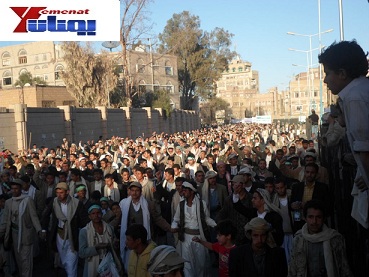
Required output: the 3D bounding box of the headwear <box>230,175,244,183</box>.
[{"bbox_3d":[0.828,0.629,9.000,0.185,0.115,0.240,1,3,37],"label":"headwear"}]

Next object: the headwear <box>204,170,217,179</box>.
[{"bbox_3d":[0.438,0.611,9.700,0.200,0.130,0.220,-2,-2,-23],"label":"headwear"}]

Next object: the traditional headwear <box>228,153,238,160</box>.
[{"bbox_3d":[1.157,0.431,13.600,0.205,0.145,0.225,-1,-3,-18],"label":"traditional headwear"}]

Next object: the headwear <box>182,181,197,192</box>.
[{"bbox_3d":[0.071,0.684,8.200,0.210,0.120,0.180,23,-14,-39],"label":"headwear"}]

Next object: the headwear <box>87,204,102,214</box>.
[{"bbox_3d":[-1.122,0.888,7.200,0.180,0.105,0.200,-1,-6,-14],"label":"headwear"}]

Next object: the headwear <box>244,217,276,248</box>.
[{"bbox_3d":[0.713,0.884,5.400,0.280,0.270,0.260,-1,2,-6],"label":"headwear"}]

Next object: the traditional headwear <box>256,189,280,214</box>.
[{"bbox_3d":[1.050,0.788,7.200,0.290,0.280,0.220,4,0,-28],"label":"traditional headwear"}]

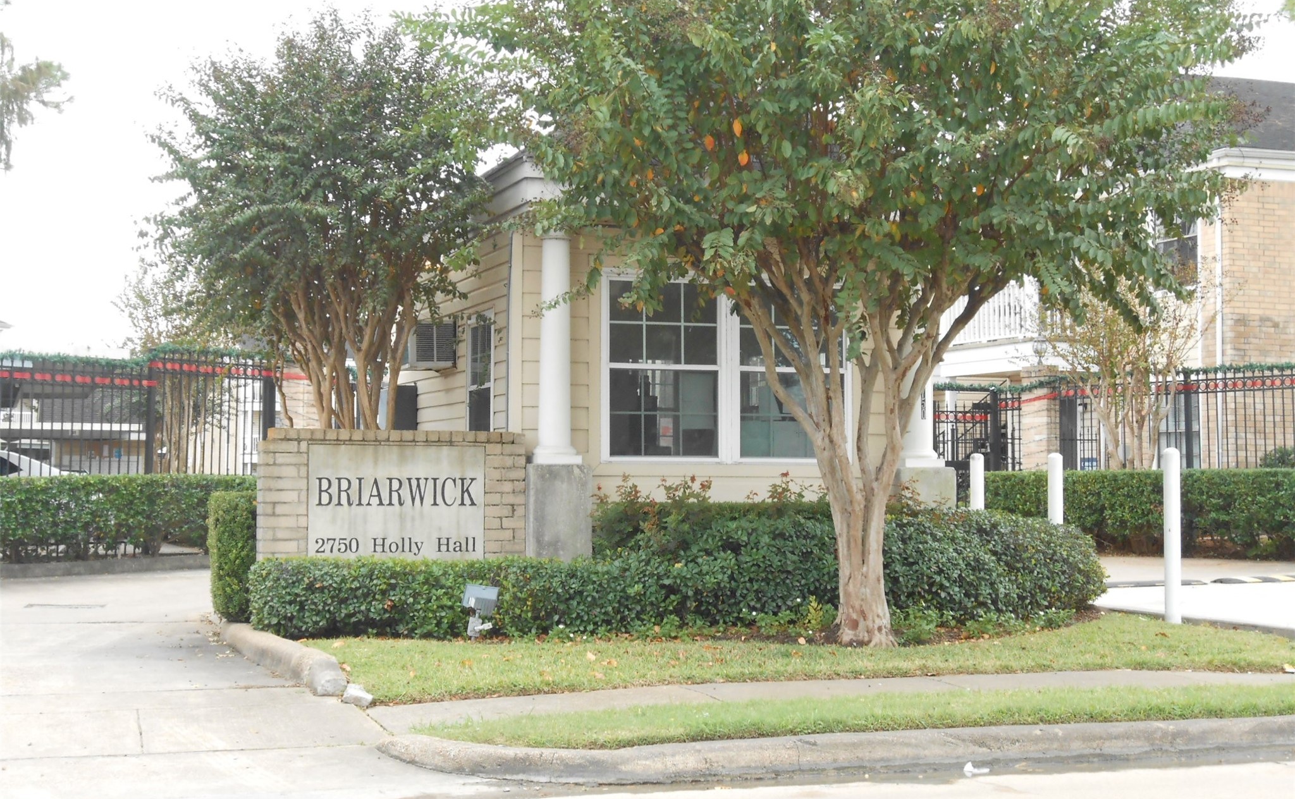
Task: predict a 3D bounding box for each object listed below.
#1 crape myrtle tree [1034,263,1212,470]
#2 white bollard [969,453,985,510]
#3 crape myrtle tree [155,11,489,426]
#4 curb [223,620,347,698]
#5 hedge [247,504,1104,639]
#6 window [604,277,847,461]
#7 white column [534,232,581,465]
[{"bbox_3d":[5.812,0.093,25.578,2.081,3.552,1.928,1,-2,-18],"label":"crape myrtle tree"},{"bbox_3d":[2.719,1.046,17.255,0.117,1.218,0.117,1,-2,-18],"label":"white bollard"},{"bbox_3d":[-2.458,-0.679,15.834,2.588,4.466,2.436,1,-2,-18],"label":"crape myrtle tree"},{"bbox_3d":[-2.223,1.508,12.535,0.223,0.173,3.654,1,-2,-18],"label":"curb"},{"bbox_3d":[0.315,1.163,14.616,6.090,0.812,1.269,1,-2,-18],"label":"hedge"},{"bbox_3d":[0.569,-0.216,15.194,1.888,1.340,0.122,1,-2,-18],"label":"window"},{"bbox_3d":[-0.624,-0.357,14.362,0.289,1.604,0.289,1,-2,-18],"label":"white column"}]

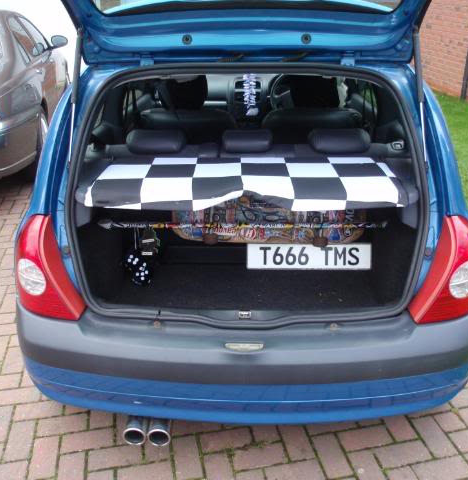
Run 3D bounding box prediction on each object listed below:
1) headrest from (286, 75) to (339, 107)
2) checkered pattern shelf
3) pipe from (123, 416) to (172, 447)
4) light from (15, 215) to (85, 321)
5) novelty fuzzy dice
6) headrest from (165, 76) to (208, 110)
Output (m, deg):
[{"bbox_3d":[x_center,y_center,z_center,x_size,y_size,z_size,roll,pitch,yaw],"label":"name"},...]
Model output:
[{"bbox_3d":[0.431,-0.800,2.753,0.260,0.190,0.120,0,26,1],"label":"headrest"},{"bbox_3d":[0.044,-0.232,1.984,1.120,0.060,0.480,0,26,1],"label":"checkered pattern shelf"},{"bbox_3d":[-0.298,0.625,1.805,0.160,0.085,0.180,0,26,1],"label":"pipe"},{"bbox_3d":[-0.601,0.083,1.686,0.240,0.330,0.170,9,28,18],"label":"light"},{"bbox_3d":[-0.367,0.113,1.992,0.105,0.120,0.085,0,26,1],"label":"novelty fuzzy dice"},{"bbox_3d":[-0.263,-0.795,2.753,0.260,0.190,0.120,0,26,1],"label":"headrest"}]

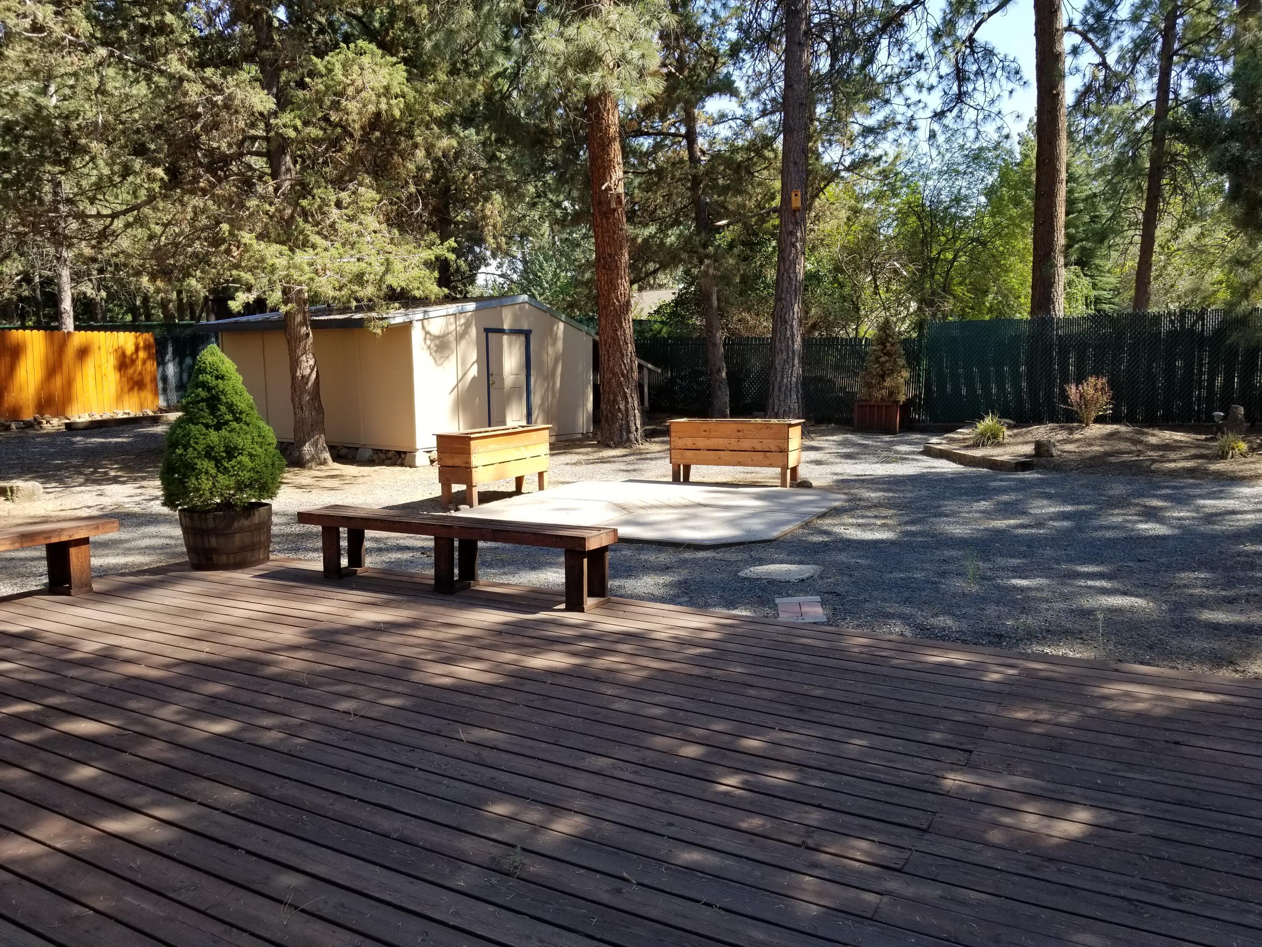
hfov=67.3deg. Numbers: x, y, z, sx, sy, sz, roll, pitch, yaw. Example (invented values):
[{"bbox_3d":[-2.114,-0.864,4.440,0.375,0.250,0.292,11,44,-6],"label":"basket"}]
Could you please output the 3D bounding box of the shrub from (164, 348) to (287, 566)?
[{"bbox_3d":[-3.062,-0.139,7.157,0.872,1.649,0.872,-3,8,-23],"label":"shrub"}]

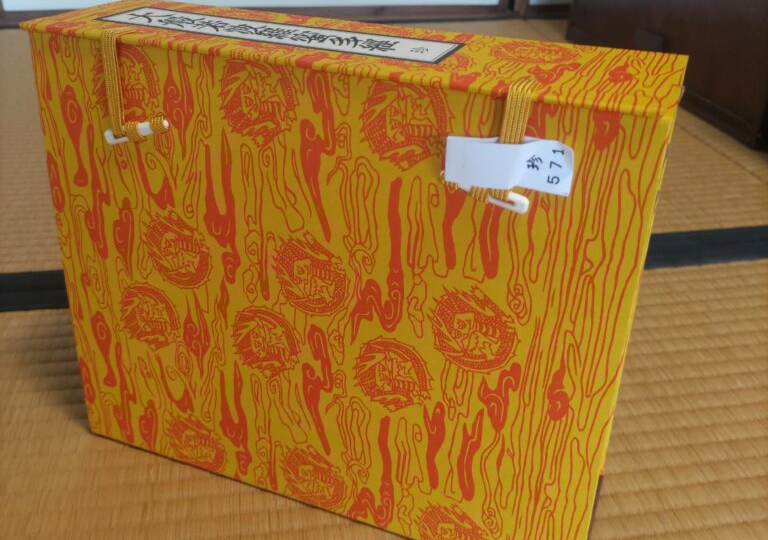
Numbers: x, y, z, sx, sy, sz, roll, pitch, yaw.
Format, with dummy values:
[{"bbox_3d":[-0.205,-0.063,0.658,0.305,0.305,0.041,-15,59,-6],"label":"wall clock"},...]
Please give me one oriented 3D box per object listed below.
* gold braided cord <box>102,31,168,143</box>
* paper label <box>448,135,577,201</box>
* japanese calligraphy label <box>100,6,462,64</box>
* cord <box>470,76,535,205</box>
[{"bbox_3d":[-0.113,-0.083,0.354,0.033,0.050,0.016,12,28,18],"label":"gold braided cord"},{"bbox_3d":[0.047,-0.041,0.293,0.049,0.022,0.010,12,28,18],"label":"paper label"},{"bbox_3d":[-0.052,-0.113,0.364,0.180,0.003,0.041,12,30,19],"label":"japanese calligraphy label"},{"bbox_3d":[0.047,-0.050,0.299,0.026,0.048,0.016,12,28,18],"label":"cord"}]

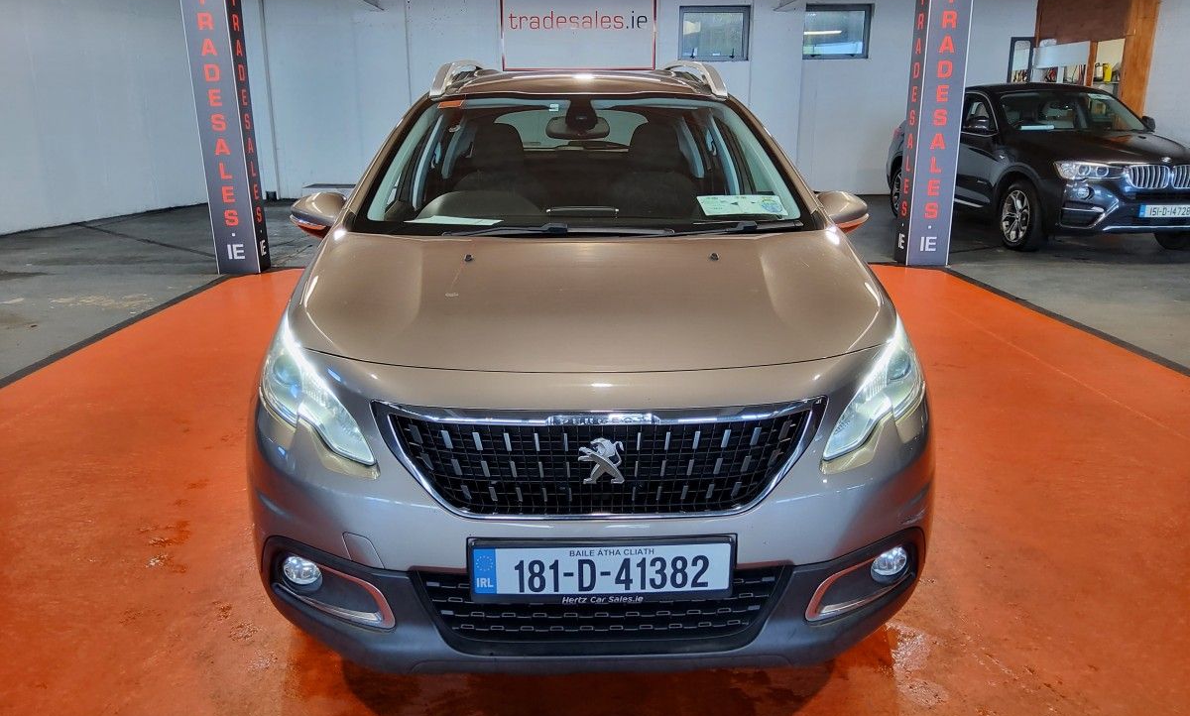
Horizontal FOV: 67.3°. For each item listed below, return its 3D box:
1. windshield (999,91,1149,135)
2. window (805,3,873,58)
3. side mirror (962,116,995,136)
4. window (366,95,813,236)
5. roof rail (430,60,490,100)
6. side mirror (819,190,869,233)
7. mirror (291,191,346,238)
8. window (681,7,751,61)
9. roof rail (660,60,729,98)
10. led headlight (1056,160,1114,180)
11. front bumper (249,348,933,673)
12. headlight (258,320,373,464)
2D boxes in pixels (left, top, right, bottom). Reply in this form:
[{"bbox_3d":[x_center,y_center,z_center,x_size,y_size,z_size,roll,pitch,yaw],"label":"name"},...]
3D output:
[{"bbox_3d":[4.963,-2.567,9.300,1.400,0.150,0.800,-1,45,-3],"label":"windshield"},{"bbox_3d":[3.736,-5.023,13.821,1.050,0.790,0.100,-1,16,-2],"label":"window"},{"bbox_3d":[3.998,-2.441,9.385,0.260,0.180,0.180,-1,16,-4],"label":"side mirror"},{"bbox_3d":[-0.034,-0.695,2.994,1.410,0.150,0.900,-1,42,-2],"label":"window"},{"bbox_3d":[-0.611,-1.247,4.060,0.100,0.150,1.450,-1,15,-2],"label":"roof rail"},{"bbox_3d":[0.854,-0.505,3.133,0.220,0.170,0.160,-1,15,-2],"label":"side mirror"},{"bbox_3d":[-0.935,-0.485,3.076,0.220,0.170,0.160,-1,15,-2],"label":"mirror"},{"bbox_3d":[1.839,-4.997,13.772,1.070,0.790,0.100,-1,16,-2],"label":"window"},{"bbox_3d":[0.434,-1.291,4.202,0.115,0.140,1.600,-1,16,-2],"label":"roof rail"},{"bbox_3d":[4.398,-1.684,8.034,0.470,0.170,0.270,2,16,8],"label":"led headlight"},{"bbox_3d":[0.003,0.295,2.058,1.700,0.650,0.520,-1,15,-2],"label":"front bumper"},{"bbox_3d":[-0.642,0.060,2.095,0.360,0.240,0.520,-1,15,-2],"label":"headlight"}]

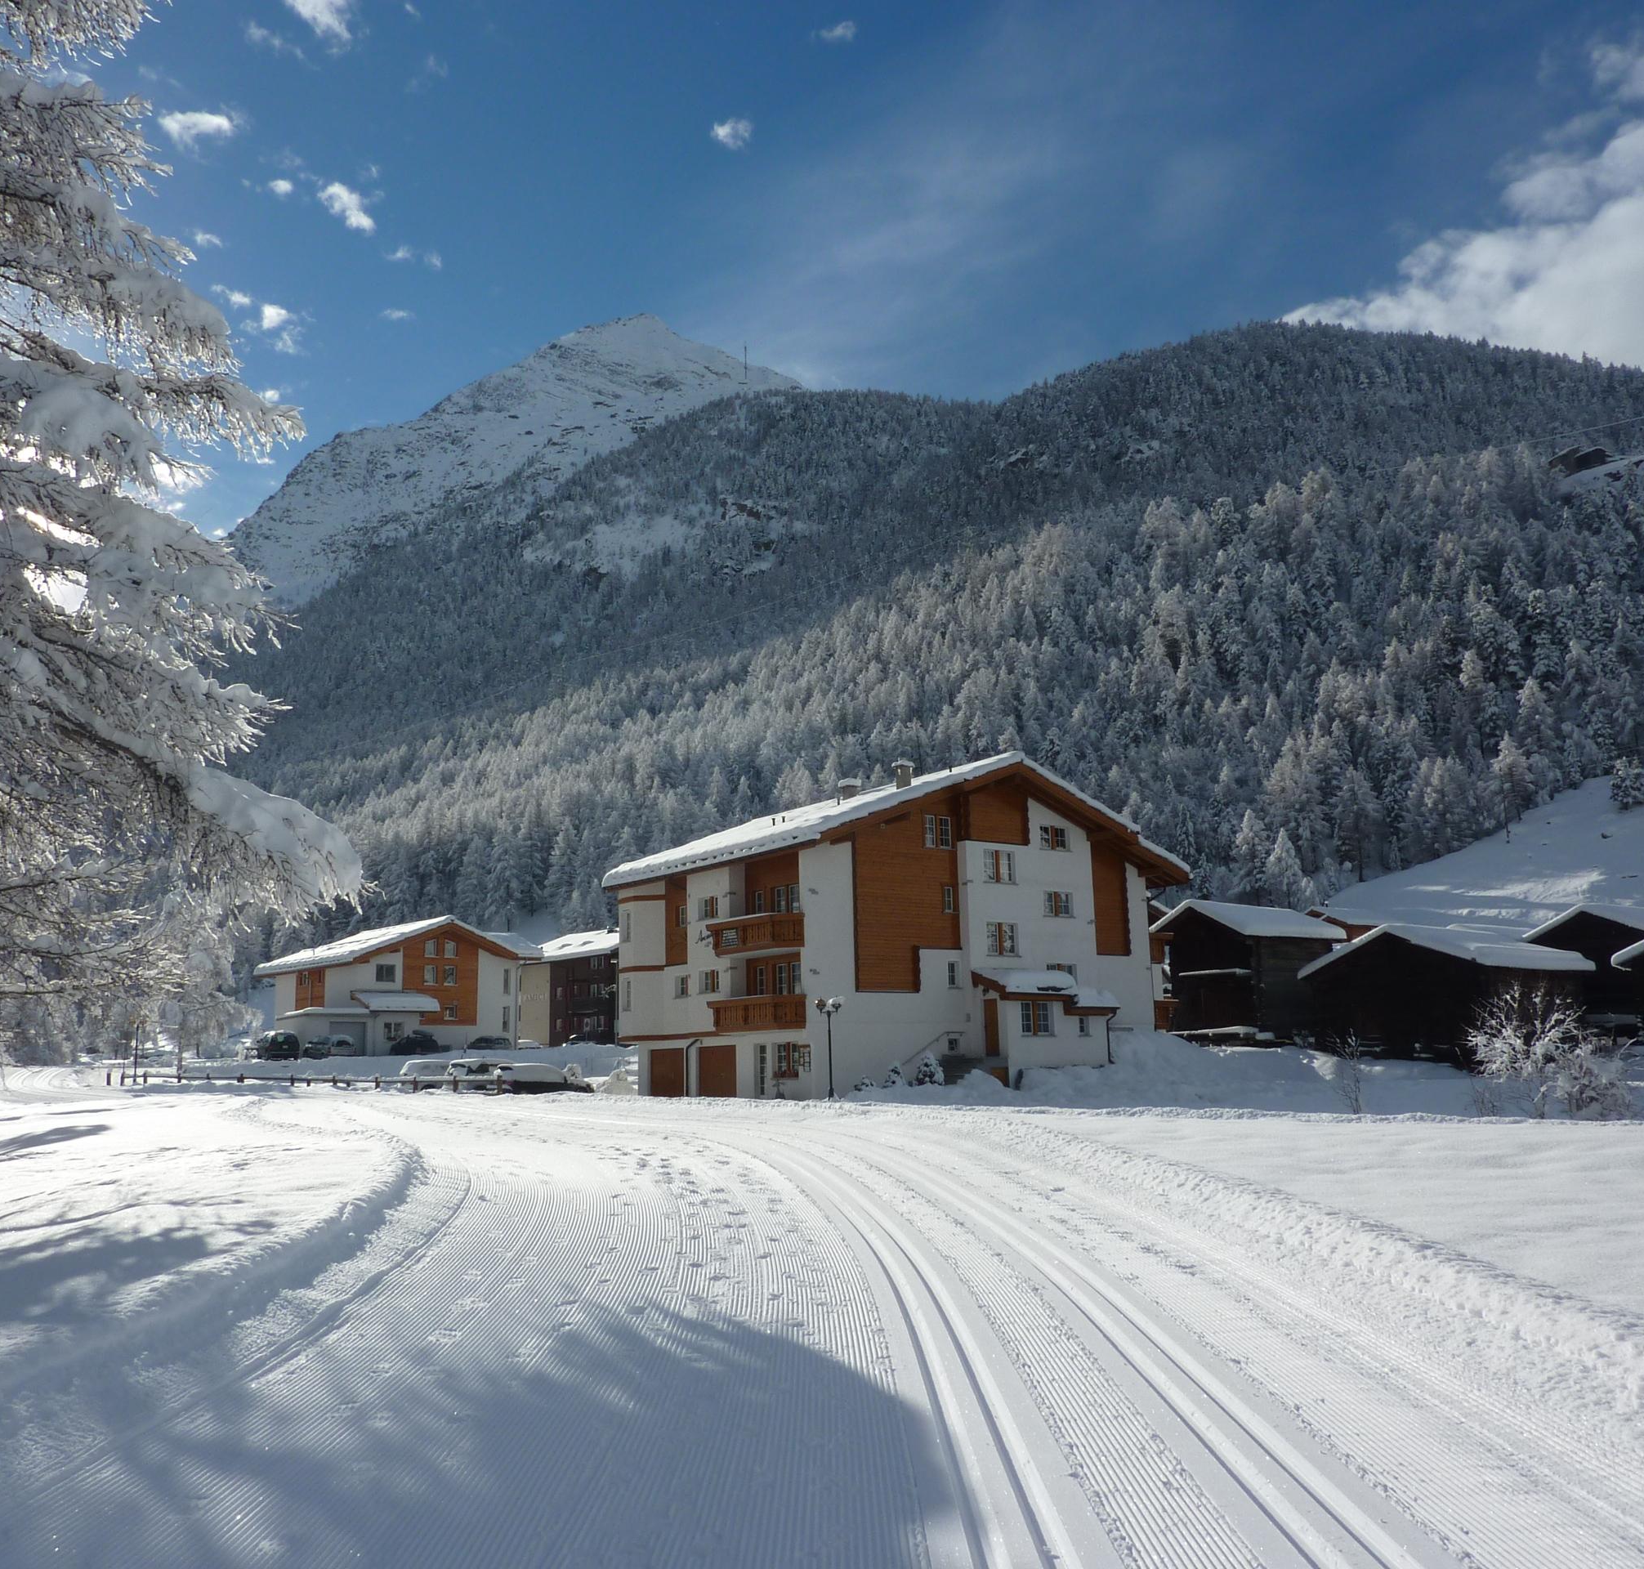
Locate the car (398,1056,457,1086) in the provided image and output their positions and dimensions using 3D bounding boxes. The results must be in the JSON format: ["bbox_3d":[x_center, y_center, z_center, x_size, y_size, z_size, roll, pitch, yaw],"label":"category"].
[{"bbox_3d":[-19.367,14.785,77.000,4.300,1.600,1.800,6,-13,-33],"label":"car"}]

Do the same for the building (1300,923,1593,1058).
[{"bbox_3d":[24.470,8.476,59.155,7.500,5.700,8.000,6,-13,-35],"label":"building"}]

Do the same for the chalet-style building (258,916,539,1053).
[{"bbox_3d":[-31.684,15.117,112.567,14.500,10.000,18.000,7,-14,-39],"label":"chalet-style building"}]

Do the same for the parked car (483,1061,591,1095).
[{"bbox_3d":[-13.095,13.848,71.000,4.300,1.600,1.800,6,-13,-33],"label":"parked car"}]

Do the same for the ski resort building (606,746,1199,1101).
[{"bbox_3d":[2.966,6.163,60.861,18.600,12.600,16.400,6,-13,-35],"label":"ski resort building"}]

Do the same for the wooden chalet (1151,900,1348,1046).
[{"bbox_3d":[20.233,9.160,72.340,7.200,7.000,6.400,6,-13,-35],"label":"wooden chalet"}]

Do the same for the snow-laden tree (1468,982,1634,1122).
[{"bbox_3d":[18.032,6.673,37.500,3.900,3.500,3.600,-6,-12,25],"label":"snow-laden tree"}]

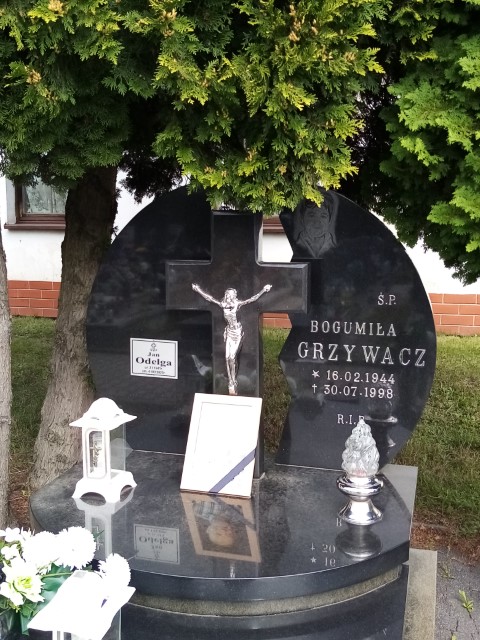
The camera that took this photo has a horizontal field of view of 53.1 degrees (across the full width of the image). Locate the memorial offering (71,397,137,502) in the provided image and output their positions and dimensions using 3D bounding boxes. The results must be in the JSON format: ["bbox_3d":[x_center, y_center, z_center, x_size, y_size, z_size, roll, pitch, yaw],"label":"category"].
[{"bbox_3d":[-0.437,0.404,1.544,0.148,0.314,0.140,3,11,16],"label":"memorial offering"}]

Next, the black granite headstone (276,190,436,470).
[{"bbox_3d":[0.404,0.048,1.686,0.526,0.980,0.100,2,10,10],"label":"black granite headstone"}]

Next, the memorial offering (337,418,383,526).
[{"bbox_3d":[0.362,0.437,1.418,0.136,0.306,0.136,2,10,10],"label":"memorial offering"}]

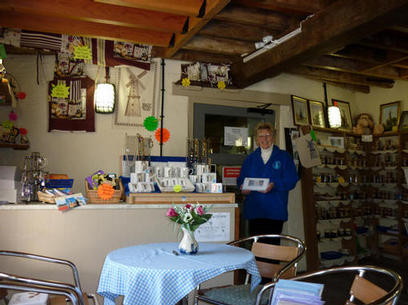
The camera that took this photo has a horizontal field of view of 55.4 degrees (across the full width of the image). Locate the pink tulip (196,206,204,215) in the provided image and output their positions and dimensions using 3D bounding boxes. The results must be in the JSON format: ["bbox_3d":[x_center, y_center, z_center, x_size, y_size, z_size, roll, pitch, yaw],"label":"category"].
[{"bbox_3d":[-0.016,0.273,1.830,0.037,0.040,0.037,1,-4,0],"label":"pink tulip"}]

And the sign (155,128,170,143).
[{"bbox_3d":[-0.447,-0.183,4.180,0.165,0.155,0.010,2,-5,-18],"label":"sign"}]

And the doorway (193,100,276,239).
[{"bbox_3d":[0.322,0.421,4.346,0.950,1.920,0.120,2,-4,-16],"label":"doorway"}]

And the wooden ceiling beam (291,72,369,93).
[{"bbox_3d":[1.602,-0.901,5.000,1.470,0.110,0.130,4,-5,-33],"label":"wooden ceiling beam"}]

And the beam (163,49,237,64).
[{"bbox_3d":[-0.038,-1.045,4.249,0.860,0.120,0.120,2,-4,-16],"label":"beam"}]

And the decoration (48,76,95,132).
[{"bbox_3d":[-1.279,-0.463,3.750,0.430,0.540,0.050,2,-4,-16],"label":"decoration"}]

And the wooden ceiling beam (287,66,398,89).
[{"bbox_3d":[1.840,-0.980,5.060,1.620,0.160,0.100,2,-5,-18],"label":"wooden ceiling beam"}]

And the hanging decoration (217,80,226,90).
[{"bbox_3d":[0.190,-0.728,4.220,0.100,0.100,0.012,2,-4,-16],"label":"hanging decoration"}]

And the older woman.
[{"bbox_3d":[0.607,0.530,3.750,0.590,1.650,0.400,0,-5,7],"label":"older woman"}]

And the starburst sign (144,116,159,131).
[{"bbox_3d":[-0.561,-0.310,4.150,0.155,0.155,0.010,2,-5,-18],"label":"starburst sign"}]

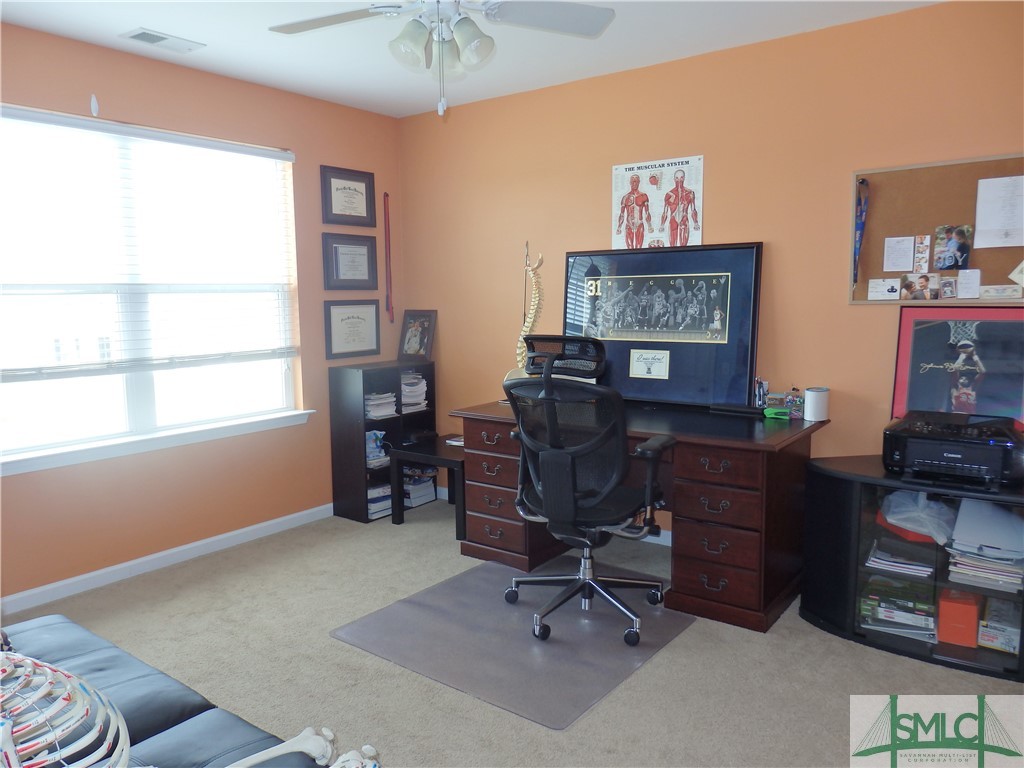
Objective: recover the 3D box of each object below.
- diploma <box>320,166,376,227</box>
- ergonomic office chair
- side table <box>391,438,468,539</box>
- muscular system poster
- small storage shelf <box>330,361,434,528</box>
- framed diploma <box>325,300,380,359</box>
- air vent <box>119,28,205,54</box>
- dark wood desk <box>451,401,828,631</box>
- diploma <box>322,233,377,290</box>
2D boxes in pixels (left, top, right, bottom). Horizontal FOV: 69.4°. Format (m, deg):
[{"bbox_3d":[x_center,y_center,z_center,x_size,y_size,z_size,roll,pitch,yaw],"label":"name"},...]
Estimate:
[{"bbox_3d":[-0.990,-1.128,4.487,0.025,0.332,0.419,4,8,36],"label":"diploma"},{"bbox_3d":[0.288,0.380,3.025,0.685,1.180,0.660,4,8,36],"label":"ergonomic office chair"},{"bbox_3d":[-0.324,0.594,4.389,0.555,0.447,0.553,4,8,36],"label":"side table"},{"bbox_3d":[0.732,-0.802,3.782,0.500,0.650,0.010,4,8,36],"label":"muscular system poster"},{"bbox_3d":[-0.798,0.334,4.654,0.306,0.911,0.609,4,8,36],"label":"small storage shelf"},{"bbox_3d":[-0.984,-0.341,4.577,0.025,0.350,0.435,4,8,36],"label":"framed diploma"},{"bbox_3d":[-1.540,-1.511,3.279,0.174,0.015,0.301,4,8,36],"label":"air vent"},{"bbox_3d":[0.567,0.526,3.602,1.636,0.748,0.742,4,8,36],"label":"dark wood desk"},{"bbox_3d":[-0.988,-0.743,4.529,0.025,0.335,0.426,4,8,36],"label":"diploma"}]

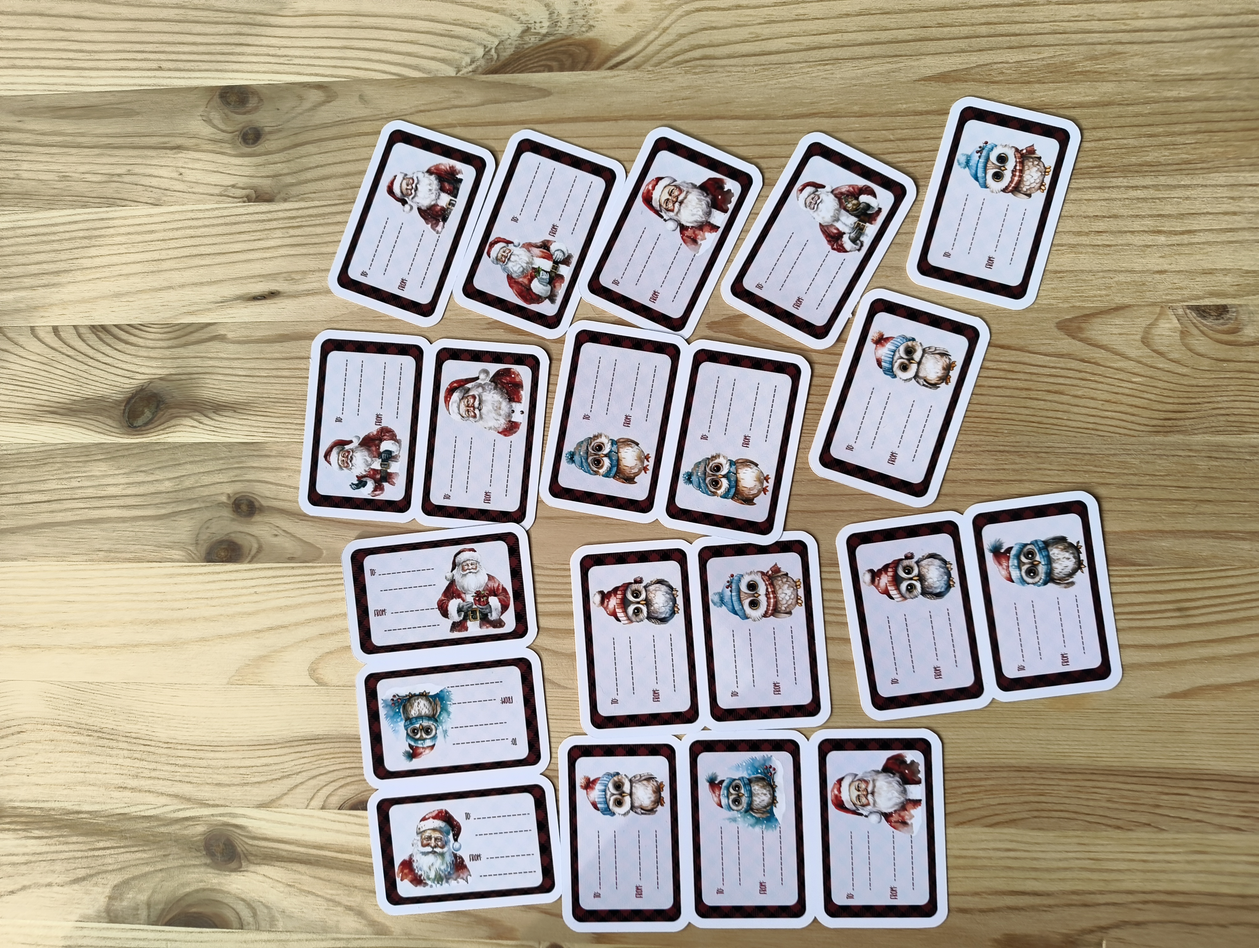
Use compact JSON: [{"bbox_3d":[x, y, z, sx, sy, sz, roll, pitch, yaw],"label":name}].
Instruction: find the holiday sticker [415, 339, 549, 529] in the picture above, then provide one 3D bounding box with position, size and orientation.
[{"bbox_3d":[-0.060,-0.016,0.354,0.051,0.001,0.077,5,89,4],"label":"holiday sticker"}]

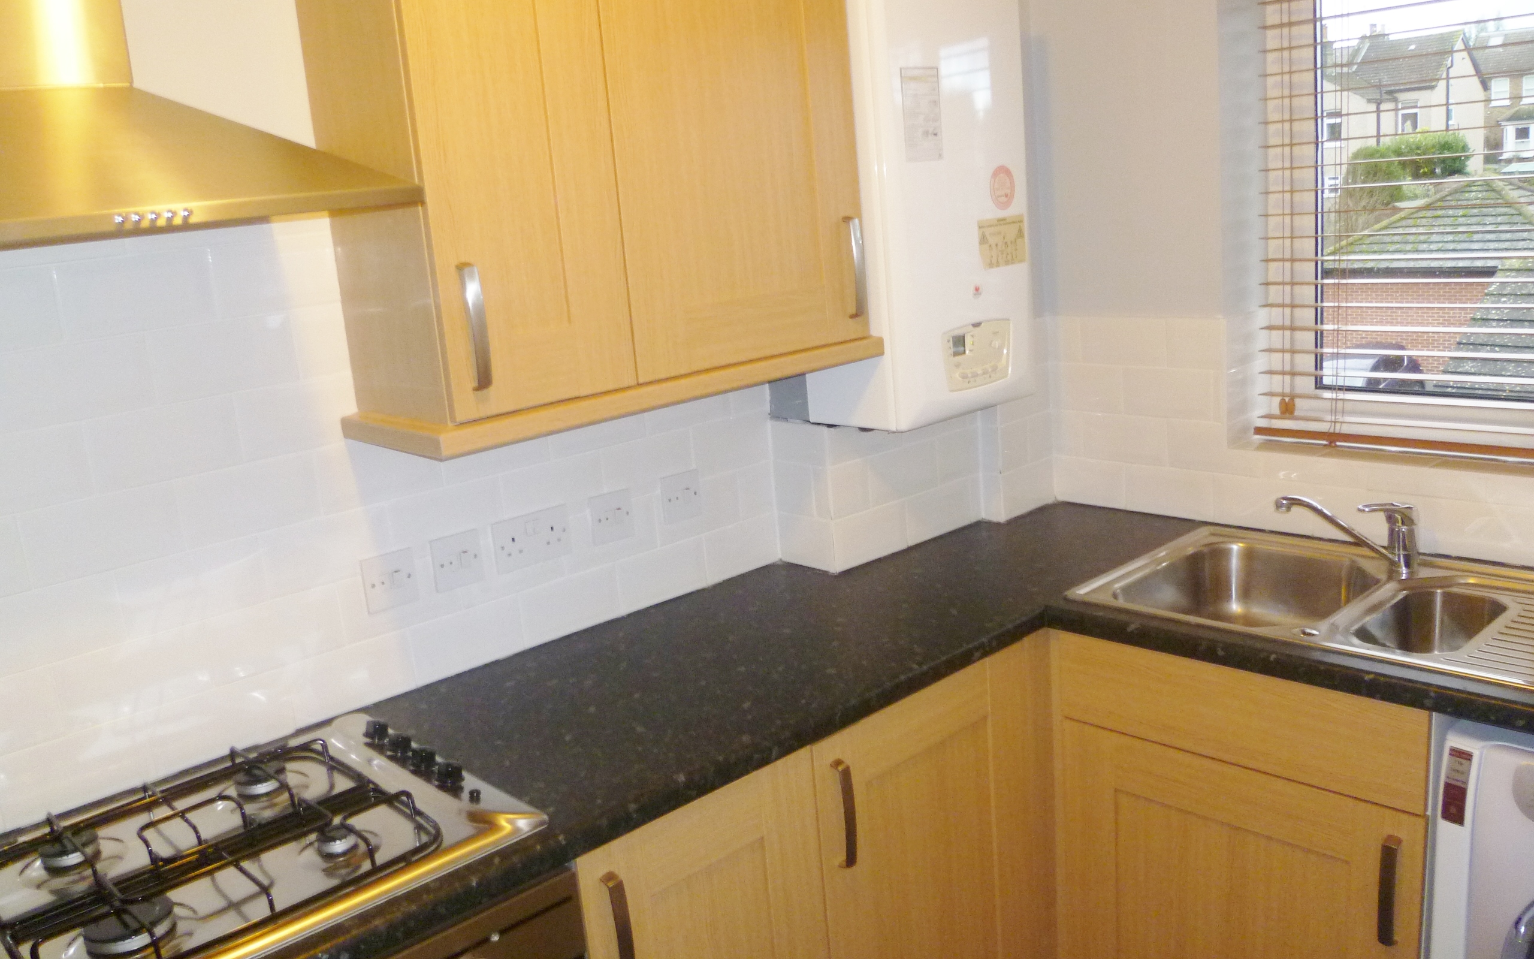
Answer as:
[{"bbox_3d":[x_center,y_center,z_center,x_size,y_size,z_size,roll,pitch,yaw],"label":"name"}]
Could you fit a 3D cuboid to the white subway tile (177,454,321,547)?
[{"bbox_3d":[-0.727,0.027,1.746,0.200,0.100,0.009,-16,17,-40],"label":"white subway tile"}]

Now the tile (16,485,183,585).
[{"bbox_3d":[-0.883,0.071,1.653,0.200,0.100,0.009,-16,17,-40],"label":"tile"}]

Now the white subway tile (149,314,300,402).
[{"bbox_3d":[-0.755,-0.172,1.734,0.200,0.100,0.009,-16,17,-40],"label":"white subway tile"}]

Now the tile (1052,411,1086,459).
[{"bbox_3d":[0.649,-0.096,2.659,0.009,0.100,0.077,-16,17,-40],"label":"tile"}]

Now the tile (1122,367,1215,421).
[{"bbox_3d":[0.793,-0.169,2.453,0.009,0.100,0.198,-16,17,-39],"label":"tile"}]

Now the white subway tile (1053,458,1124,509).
[{"bbox_3d":[0.700,0.007,2.692,0.009,0.096,0.179,-16,17,-40],"label":"white subway tile"}]

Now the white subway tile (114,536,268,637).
[{"bbox_3d":[-0.788,0.145,1.705,0.200,0.100,0.009,-16,17,-40],"label":"white subway tile"}]

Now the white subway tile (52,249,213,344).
[{"bbox_3d":[-0.836,-0.247,1.655,0.198,0.100,0.009,-16,17,-39],"label":"white subway tile"}]

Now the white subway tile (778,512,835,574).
[{"bbox_3d":[0.079,0.120,2.394,0.009,0.100,0.155,-16,17,-40],"label":"white subway tile"}]

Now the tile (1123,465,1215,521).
[{"bbox_3d":[0.830,0.026,2.560,0.009,0.100,0.200,-16,17,-40],"label":"tile"}]

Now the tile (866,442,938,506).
[{"bbox_3d":[0.270,-0.013,2.446,0.198,0.100,0.009,-16,17,-39],"label":"tile"}]

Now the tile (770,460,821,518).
[{"bbox_3d":[0.055,0.019,2.397,0.009,0.100,0.112,-16,17,-39],"label":"tile"}]

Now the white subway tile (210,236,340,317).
[{"bbox_3d":[-0.688,-0.290,1.779,0.198,0.100,0.009,-16,17,-39],"label":"white subway tile"}]

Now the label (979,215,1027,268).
[{"bbox_3d":[0.447,-0.447,2.339,0.134,0.090,0.001,-16,17,-40],"label":"label"}]

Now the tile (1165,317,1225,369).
[{"bbox_3d":[0.846,-0.269,2.445,0.009,0.100,0.124,-16,17,-40],"label":"tile"}]

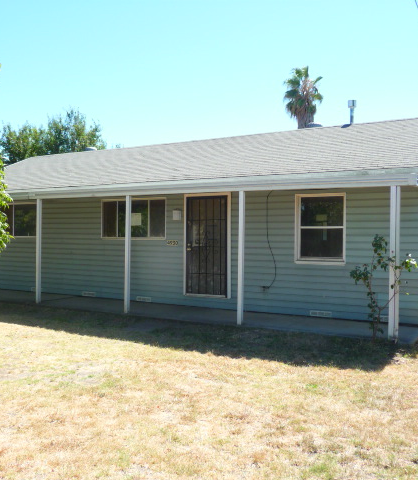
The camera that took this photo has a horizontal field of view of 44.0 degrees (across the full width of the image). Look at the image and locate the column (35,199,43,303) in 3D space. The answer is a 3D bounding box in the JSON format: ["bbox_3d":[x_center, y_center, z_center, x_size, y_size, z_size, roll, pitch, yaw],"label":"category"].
[{"bbox_3d":[-3.688,0.245,11.252,0.079,2.244,0.079,1,0,30],"label":"column"}]

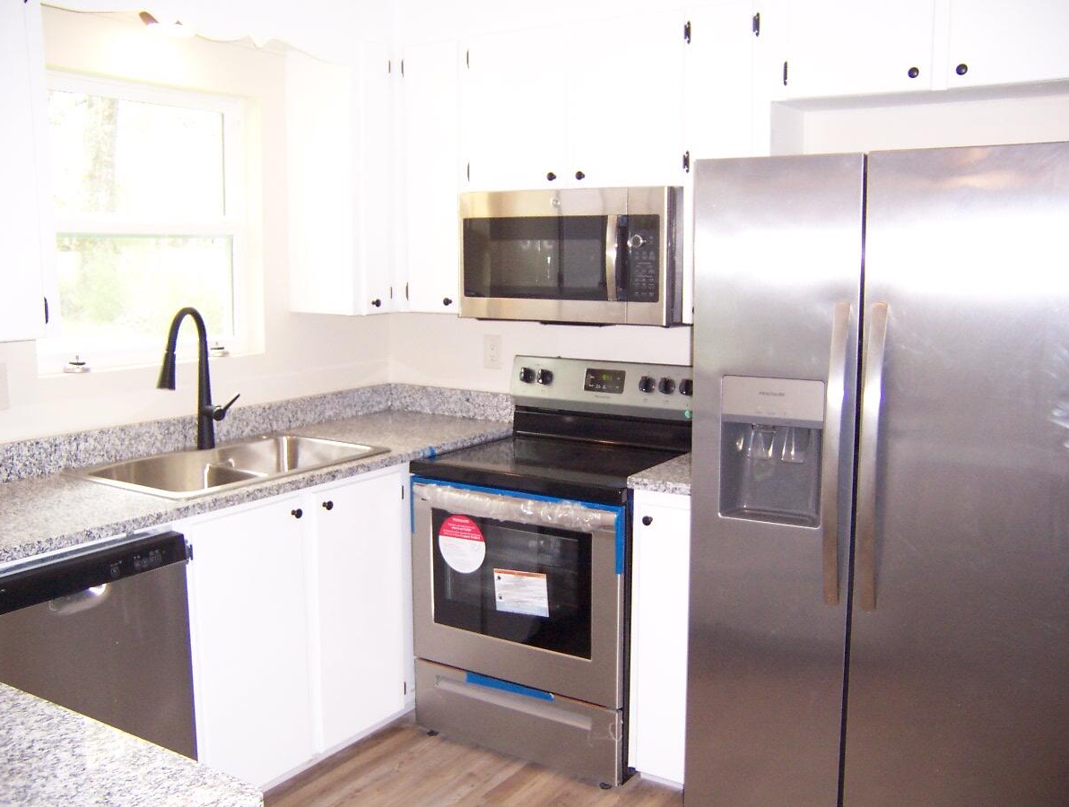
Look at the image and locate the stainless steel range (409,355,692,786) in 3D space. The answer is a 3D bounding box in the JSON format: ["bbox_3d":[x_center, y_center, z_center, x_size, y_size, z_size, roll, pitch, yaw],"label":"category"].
[{"bbox_3d":[0.090,0.480,3.349,0.758,1.190,0.685,5,10,33],"label":"stainless steel range"}]

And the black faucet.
[{"bbox_3d":[-1.050,-0.068,3.210,0.135,0.460,0.250,1,8,10],"label":"black faucet"}]

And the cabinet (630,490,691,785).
[{"bbox_3d":[0.552,0.654,3.143,0.262,0.900,0.625,5,10,33],"label":"cabinet"}]

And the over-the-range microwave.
[{"bbox_3d":[0.176,-0.478,3.329,0.757,0.405,0.430,5,10,33],"label":"over-the-range microwave"}]

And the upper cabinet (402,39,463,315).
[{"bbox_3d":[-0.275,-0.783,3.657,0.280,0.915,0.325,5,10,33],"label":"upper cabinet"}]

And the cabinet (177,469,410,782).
[{"bbox_3d":[-0.901,0.650,3.211,0.630,0.900,0.877,5,10,33],"label":"cabinet"}]

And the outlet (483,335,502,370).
[{"bbox_3d":[-0.161,-0.193,3.860,0.079,0.123,0.008,5,10,33],"label":"outlet"}]

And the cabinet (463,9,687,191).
[{"bbox_3d":[0.187,-0.942,3.330,0.815,0.510,0.325,5,10,33],"label":"cabinet"}]

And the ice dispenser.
[{"bbox_3d":[0.583,0.108,2.466,0.254,0.351,0.100,5,10,33],"label":"ice dispenser"}]

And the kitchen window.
[{"bbox_3d":[-1.262,-0.561,3.263,0.075,0.865,0.840,5,10,33],"label":"kitchen window"}]

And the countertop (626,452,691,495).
[{"bbox_3d":[0.549,0.194,3.069,0.267,0.037,0.638,5,10,33],"label":"countertop"}]

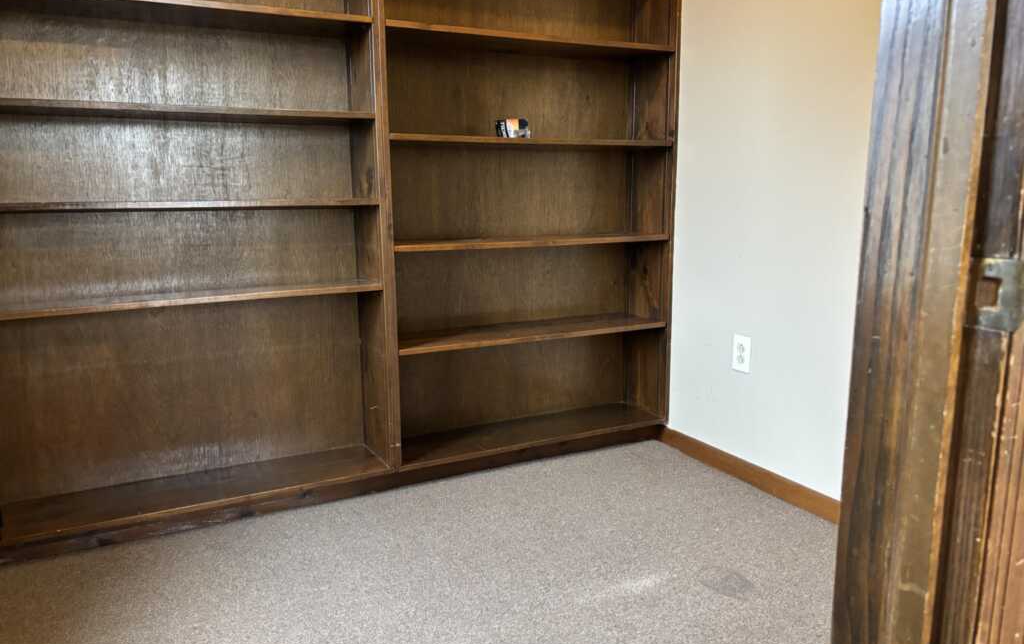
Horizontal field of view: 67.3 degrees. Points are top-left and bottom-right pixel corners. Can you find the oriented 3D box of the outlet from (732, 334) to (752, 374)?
[{"bbox_3d":[0.720,0.100,2.415,0.007,0.115,0.070,-6,11,-27],"label":"outlet"}]

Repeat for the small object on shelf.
[{"bbox_3d":[0.000,-0.600,2.374,0.084,0.061,0.074,-6,11,-27],"label":"small object on shelf"}]

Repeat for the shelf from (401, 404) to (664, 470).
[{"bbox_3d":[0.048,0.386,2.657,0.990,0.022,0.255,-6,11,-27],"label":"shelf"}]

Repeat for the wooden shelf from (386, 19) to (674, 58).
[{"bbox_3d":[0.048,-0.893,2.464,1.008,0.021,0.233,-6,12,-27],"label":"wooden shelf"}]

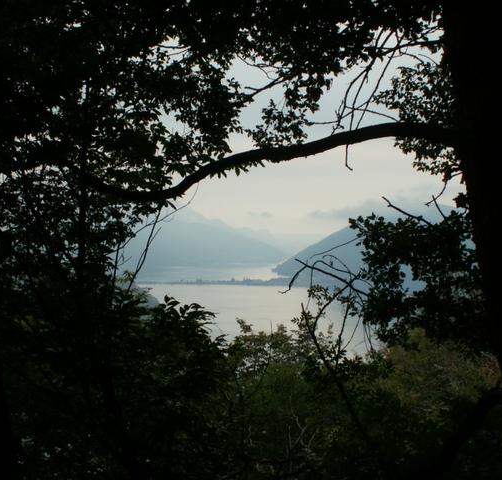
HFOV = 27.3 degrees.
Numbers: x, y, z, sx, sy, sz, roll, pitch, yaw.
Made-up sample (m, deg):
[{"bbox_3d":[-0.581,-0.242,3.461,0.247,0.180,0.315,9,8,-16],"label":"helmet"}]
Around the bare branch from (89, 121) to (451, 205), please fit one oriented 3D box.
[{"bbox_3d":[0.119,-0.443,6.000,2.150,0.480,0.420,0,2,0],"label":"bare branch"}]

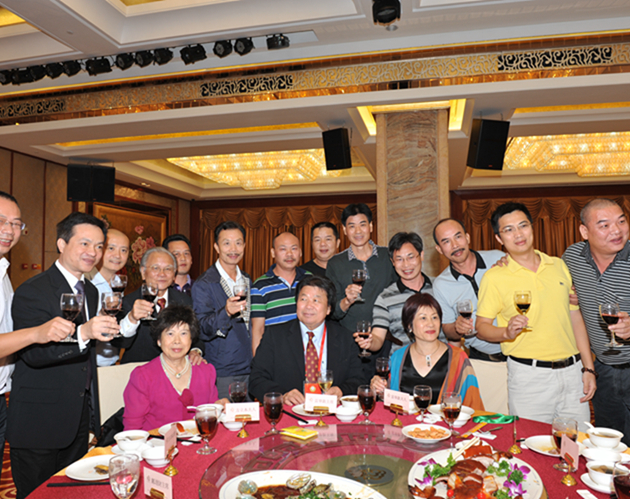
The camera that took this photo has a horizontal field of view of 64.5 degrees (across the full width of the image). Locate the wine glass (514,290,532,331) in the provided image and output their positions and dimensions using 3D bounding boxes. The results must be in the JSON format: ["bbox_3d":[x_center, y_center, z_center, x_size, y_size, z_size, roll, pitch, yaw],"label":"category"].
[{"bbox_3d":[0.857,0.248,2.050,0.072,0.152,0.072,0,-3,0],"label":"wine glass"}]

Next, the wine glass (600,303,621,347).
[{"bbox_3d":[1.109,0.284,1.870,0.068,0.160,0.068,-5,-1,0],"label":"wine glass"}]

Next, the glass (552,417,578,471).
[{"bbox_3d":[0.789,0.613,1.575,0.073,0.157,0.073,0,-3,0],"label":"glass"}]

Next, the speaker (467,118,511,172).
[{"bbox_3d":[2.255,-1.370,6.530,0.360,0.610,0.350,2,17,-6],"label":"speaker"}]

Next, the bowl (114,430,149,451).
[{"bbox_3d":[-0.630,0.658,1.720,0.114,0.051,0.114,0,-3,0],"label":"bowl"}]

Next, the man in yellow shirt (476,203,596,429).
[{"bbox_3d":[0.994,0.629,2.253,0.520,1.680,0.420,0,-3,7],"label":"man in yellow shirt"}]

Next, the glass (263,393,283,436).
[{"bbox_3d":[-0.155,0.620,1.893,0.073,0.144,0.073,0,-3,0],"label":"glass"}]

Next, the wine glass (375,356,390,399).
[{"bbox_3d":[0.304,0.569,2.220,0.066,0.168,0.066,0,-3,0],"label":"wine glass"}]

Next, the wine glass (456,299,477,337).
[{"bbox_3d":[0.714,0.318,2.340,0.068,0.160,0.068,-11,2,0],"label":"wine glass"}]

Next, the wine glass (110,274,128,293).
[{"bbox_3d":[-0.872,0.191,2.230,0.072,0.152,0.072,0,-3,0],"label":"wine glass"}]

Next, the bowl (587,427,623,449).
[{"bbox_3d":[1.012,0.659,1.740,0.114,0.051,0.114,0,-3,0],"label":"bowl"}]

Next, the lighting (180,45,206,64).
[{"bbox_3d":[-1.422,-2.283,5.850,0.270,0.200,0.200,-11,-3,-12],"label":"lighting"}]

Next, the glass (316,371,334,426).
[{"bbox_3d":[0.051,0.661,2.352,0.070,0.173,0.070,0,-3,0],"label":"glass"}]

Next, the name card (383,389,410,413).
[{"bbox_3d":[0.325,0.600,1.985,0.120,0.068,0.008,-3,-4,42],"label":"name card"}]

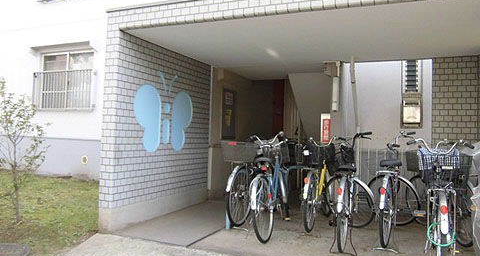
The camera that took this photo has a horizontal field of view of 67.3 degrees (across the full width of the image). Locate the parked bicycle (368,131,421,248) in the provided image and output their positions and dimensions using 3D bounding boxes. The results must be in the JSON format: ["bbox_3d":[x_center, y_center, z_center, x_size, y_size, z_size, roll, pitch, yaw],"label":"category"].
[{"bbox_3d":[1.592,0.636,3.926,0.630,1.120,1.680,1,-1,26],"label":"parked bicycle"}]

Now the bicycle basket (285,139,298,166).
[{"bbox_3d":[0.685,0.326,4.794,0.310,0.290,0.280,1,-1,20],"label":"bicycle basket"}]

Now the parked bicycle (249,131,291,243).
[{"bbox_3d":[0.463,0.611,4.091,0.580,1.100,1.770,1,-1,19],"label":"parked bicycle"}]

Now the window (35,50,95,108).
[{"bbox_3d":[-4.000,-1.065,8.169,1.760,1.320,0.180,1,-1,24],"label":"window"}]

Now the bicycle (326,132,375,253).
[{"bbox_3d":[1.114,0.621,3.760,0.620,1.110,1.680,1,-1,21],"label":"bicycle"}]

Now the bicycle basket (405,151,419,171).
[{"bbox_3d":[2.124,0.410,4.413,0.270,0.260,0.340,2,-1,12],"label":"bicycle basket"}]

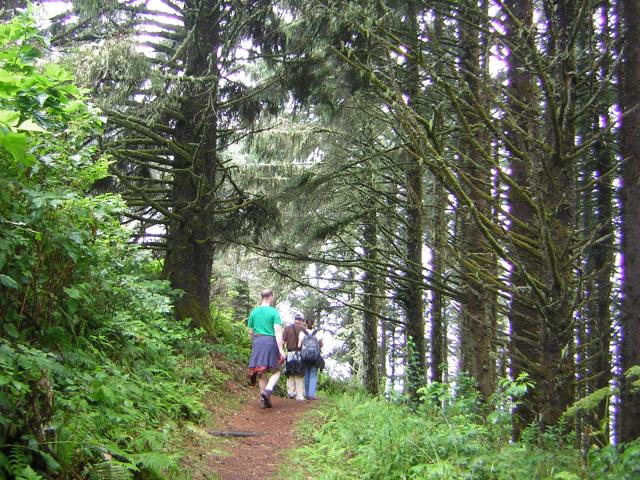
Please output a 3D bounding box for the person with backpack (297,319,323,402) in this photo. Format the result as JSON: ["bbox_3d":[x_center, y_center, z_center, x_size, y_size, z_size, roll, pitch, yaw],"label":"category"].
[{"bbox_3d":[-0.176,2.289,12.750,0.520,1.560,0.480,-1,-5,10],"label":"person with backpack"}]

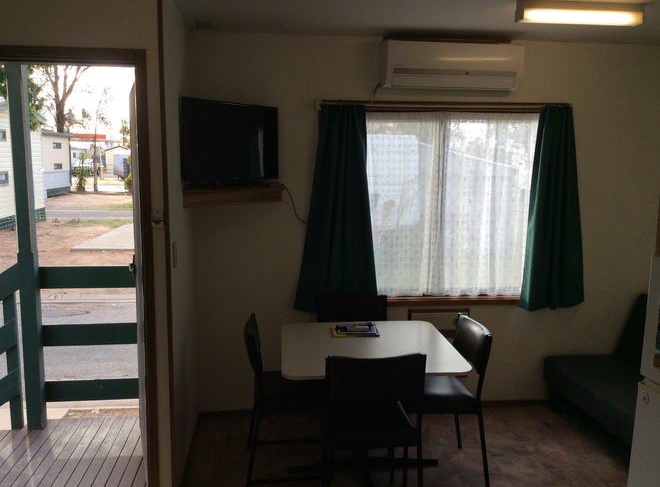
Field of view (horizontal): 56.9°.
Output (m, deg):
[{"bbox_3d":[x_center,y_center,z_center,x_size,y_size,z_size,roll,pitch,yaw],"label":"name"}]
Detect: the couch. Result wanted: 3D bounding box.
[{"bbox_3d":[1.909,0.834,3.307,0.825,0.795,1.610,0,9,-6],"label":"couch"}]

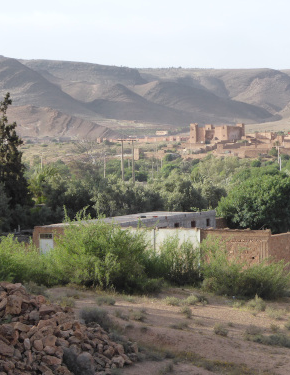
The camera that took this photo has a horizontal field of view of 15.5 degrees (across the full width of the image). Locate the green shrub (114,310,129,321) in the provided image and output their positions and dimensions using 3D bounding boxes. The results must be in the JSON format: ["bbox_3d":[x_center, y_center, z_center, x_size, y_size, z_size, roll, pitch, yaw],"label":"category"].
[{"bbox_3d":[-0.912,4.970,41.500,0.620,0.320,0.530,0,2,0],"label":"green shrub"}]

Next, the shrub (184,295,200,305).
[{"bbox_3d":[2.066,4.977,47.500,0.710,0.370,0.600,0,2,0],"label":"shrub"}]

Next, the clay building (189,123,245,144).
[{"bbox_3d":[44.642,-33.343,660.000,25.500,13.200,24.500,1,3,24],"label":"clay building"}]

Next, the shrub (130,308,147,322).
[{"bbox_3d":[-0.249,4.910,41.000,0.690,0.470,0.590,0,2,0],"label":"shrub"}]

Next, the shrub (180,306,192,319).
[{"bbox_3d":[1.648,5.087,43.500,0.490,0.440,0.420,0,2,0],"label":"shrub"}]

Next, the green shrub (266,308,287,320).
[{"bbox_3d":[5.815,5.616,47.266,0.973,0.486,0.876,0,3,0],"label":"green shrub"}]

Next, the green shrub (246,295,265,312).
[{"bbox_3d":[5.154,5.410,49.854,0.933,0.799,0.840,0,3,0],"label":"green shrub"}]

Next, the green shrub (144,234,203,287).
[{"bbox_3d":[1.440,3.688,54.000,2.830,2.360,2.260,0,2,0],"label":"green shrub"}]

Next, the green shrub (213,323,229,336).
[{"bbox_3d":[3.056,5.673,42.703,0.639,0.527,0.575,0,3,0],"label":"green shrub"}]

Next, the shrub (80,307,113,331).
[{"bbox_3d":[-2.020,5.455,44.514,1.416,0.931,1.274,0,3,0],"label":"shrub"}]

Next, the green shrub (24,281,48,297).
[{"bbox_3d":[-5.705,5.289,55.694,1.250,0.836,1.125,0,3,0],"label":"green shrub"}]

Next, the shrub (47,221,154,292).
[{"bbox_3d":[-2.483,3.738,59.636,5.691,3.921,4.837,0,3,0],"label":"shrub"}]

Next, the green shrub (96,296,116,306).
[{"bbox_3d":[-1.681,4.853,45.500,0.850,0.340,0.720,0,2,0],"label":"green shrub"}]

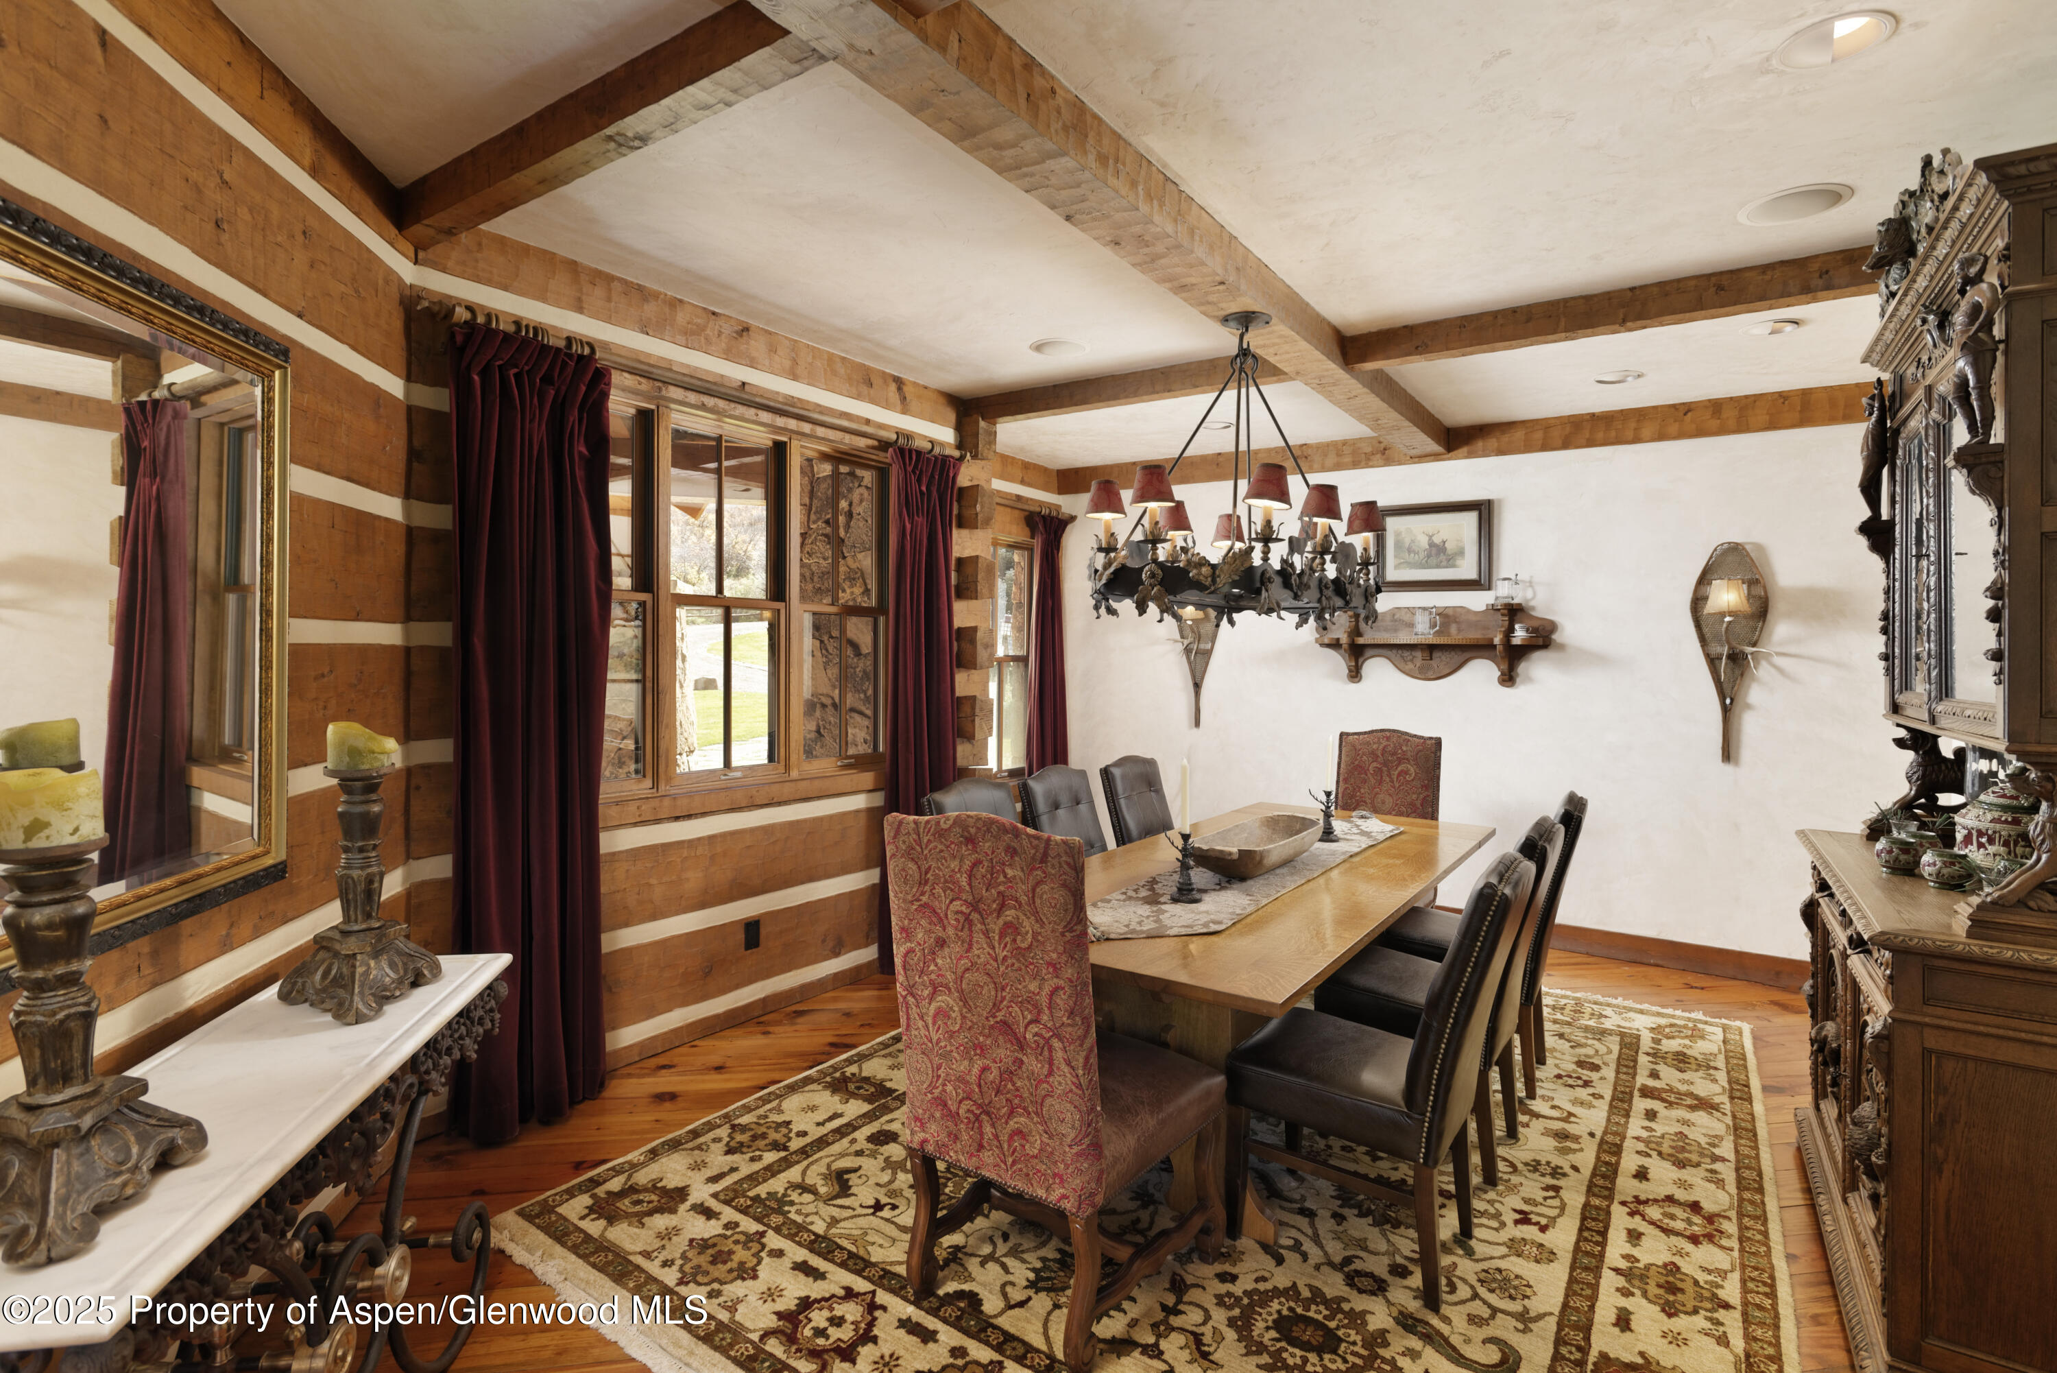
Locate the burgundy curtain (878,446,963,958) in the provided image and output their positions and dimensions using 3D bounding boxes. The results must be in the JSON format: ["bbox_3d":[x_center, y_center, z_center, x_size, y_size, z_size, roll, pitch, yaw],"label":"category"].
[{"bbox_3d":[-0.489,0.124,4.546,0.160,2.416,0.496,2,2,35],"label":"burgundy curtain"}]

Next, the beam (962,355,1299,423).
[{"bbox_3d":[0.433,-1.338,4.413,1.690,0.113,0.100,3,3,35],"label":"beam"}]

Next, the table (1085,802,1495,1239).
[{"bbox_3d":[0.815,0.996,3.401,1.088,0.762,2.643,2,2,34],"label":"table"}]

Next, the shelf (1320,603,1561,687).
[{"bbox_3d":[2.166,-0.224,5.319,1.250,0.445,0.200,2,2,35],"label":"shelf"}]

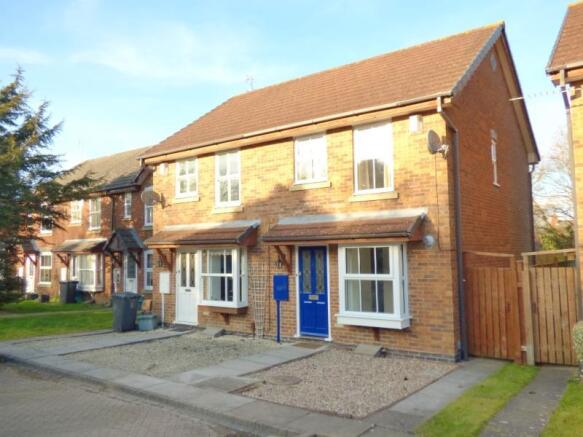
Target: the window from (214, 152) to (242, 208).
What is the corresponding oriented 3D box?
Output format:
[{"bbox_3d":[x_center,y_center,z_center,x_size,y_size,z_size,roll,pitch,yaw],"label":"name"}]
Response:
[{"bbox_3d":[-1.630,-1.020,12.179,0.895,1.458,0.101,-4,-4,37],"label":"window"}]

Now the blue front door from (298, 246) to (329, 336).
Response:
[{"bbox_3d":[0.507,1.621,10.454,0.835,2.032,0.091,-4,-4,37],"label":"blue front door"}]

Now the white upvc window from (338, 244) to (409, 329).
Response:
[{"bbox_3d":[1.602,1.316,9.354,1.408,1.589,0.422,-4,-4,37],"label":"white upvc window"}]

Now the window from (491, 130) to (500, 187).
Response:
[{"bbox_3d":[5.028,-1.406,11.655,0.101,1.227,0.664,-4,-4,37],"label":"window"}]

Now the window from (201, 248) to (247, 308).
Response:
[{"bbox_3d":[-1.685,1.479,11.823,1.328,1.428,0.422,-4,-4,37],"label":"window"}]

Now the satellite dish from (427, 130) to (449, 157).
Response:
[{"bbox_3d":[2.664,-1.413,8.572,0.352,0.463,0.473,-5,-5,45],"label":"satellite dish"}]

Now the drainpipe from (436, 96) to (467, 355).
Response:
[{"bbox_3d":[2.971,0.212,8.690,0.151,4.828,0.754,-4,-4,37],"label":"drainpipe"}]

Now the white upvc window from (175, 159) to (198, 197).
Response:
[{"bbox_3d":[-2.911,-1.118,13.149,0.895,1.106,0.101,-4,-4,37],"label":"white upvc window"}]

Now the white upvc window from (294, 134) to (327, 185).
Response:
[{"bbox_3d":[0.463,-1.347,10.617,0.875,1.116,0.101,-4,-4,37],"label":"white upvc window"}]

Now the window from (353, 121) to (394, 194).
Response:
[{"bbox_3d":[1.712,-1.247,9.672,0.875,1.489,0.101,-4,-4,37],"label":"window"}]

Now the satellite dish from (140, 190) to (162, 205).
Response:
[{"bbox_3d":[-3.988,-0.614,13.482,0.533,0.463,0.382,2,-4,-38],"label":"satellite dish"}]

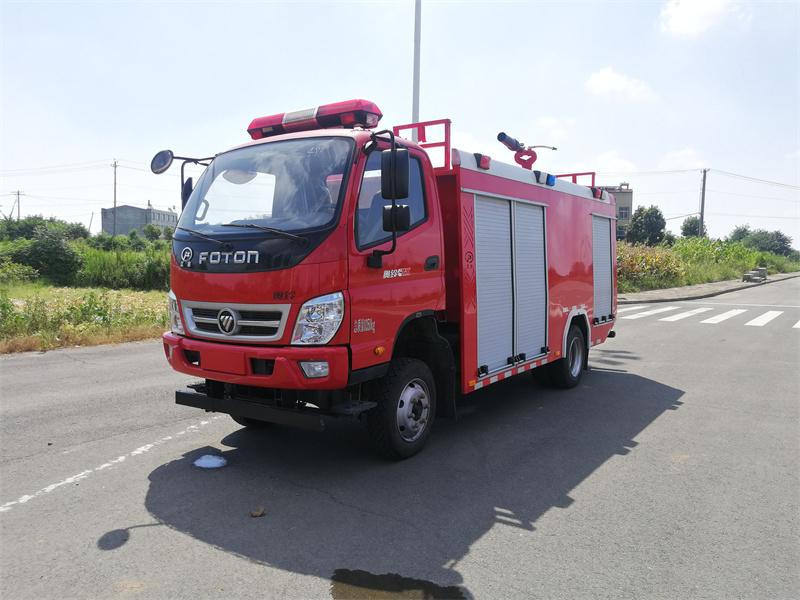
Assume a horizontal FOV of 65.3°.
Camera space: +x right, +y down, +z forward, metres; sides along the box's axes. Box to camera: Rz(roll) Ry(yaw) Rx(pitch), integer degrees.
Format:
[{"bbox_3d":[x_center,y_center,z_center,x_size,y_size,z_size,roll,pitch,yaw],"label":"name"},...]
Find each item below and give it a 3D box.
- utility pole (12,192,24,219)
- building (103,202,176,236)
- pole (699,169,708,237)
[{"bbox_3d":[-44.570,-7.770,73.000,1.400,10.000,0.300,-2,4,-30],"label":"utility pole"},{"bbox_3d":[-68.700,-16.660,174.000,14.000,16.300,30.000,1,3,9],"label":"building"},{"bbox_3d":[24.280,-5.960,50.000,0.600,9.400,0.350,2,4,30],"label":"pole"}]

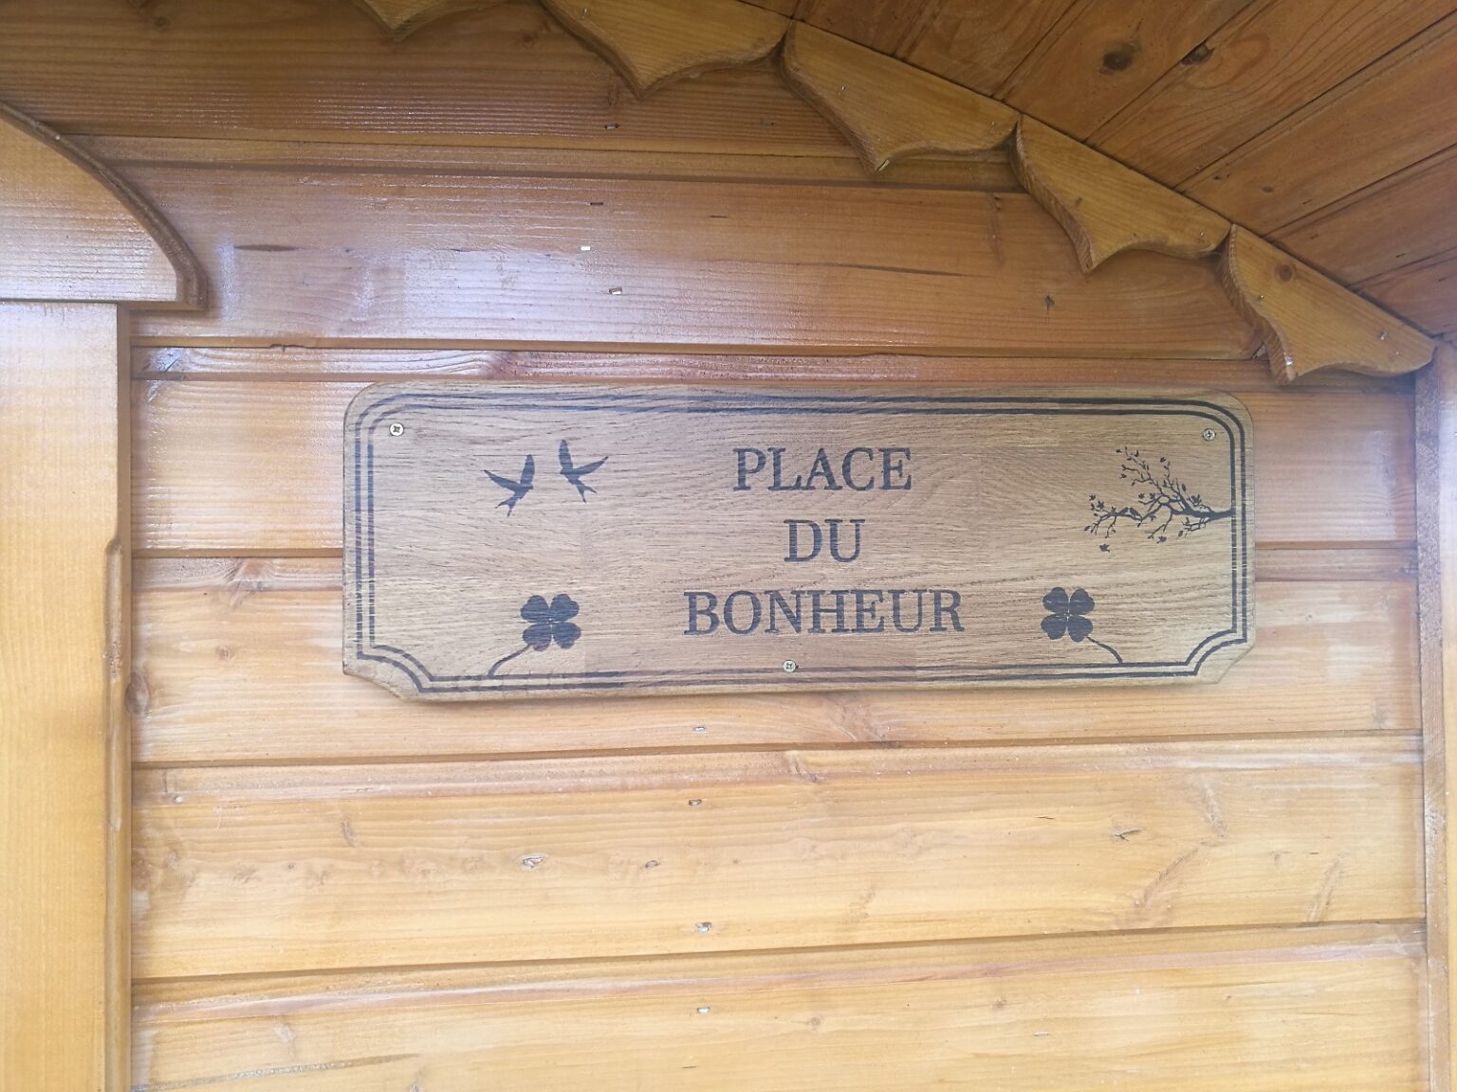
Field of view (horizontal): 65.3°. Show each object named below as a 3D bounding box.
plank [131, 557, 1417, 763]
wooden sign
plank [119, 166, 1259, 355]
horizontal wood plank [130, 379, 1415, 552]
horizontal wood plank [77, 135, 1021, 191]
[{"bbox_3d":[0.053,0.068,0.742,0.837,0.125,0.020,0,-1,-6],"label":"plank"},{"bbox_3d":[0.056,-0.004,0.724,0.580,0.194,0.018,0,-1,-6],"label":"wooden sign"},{"bbox_3d":[-0.004,-0.179,0.741,0.738,0.110,0.020,0,-1,-6],"label":"plank"},{"bbox_3d":[0.052,-0.051,0.744,0.837,0.108,0.020,0,-1,-6],"label":"horizontal wood plank"},{"bbox_3d":[-0.103,-0.244,0.734,0.596,0.018,0.016,0,-1,-6],"label":"horizontal wood plank"}]

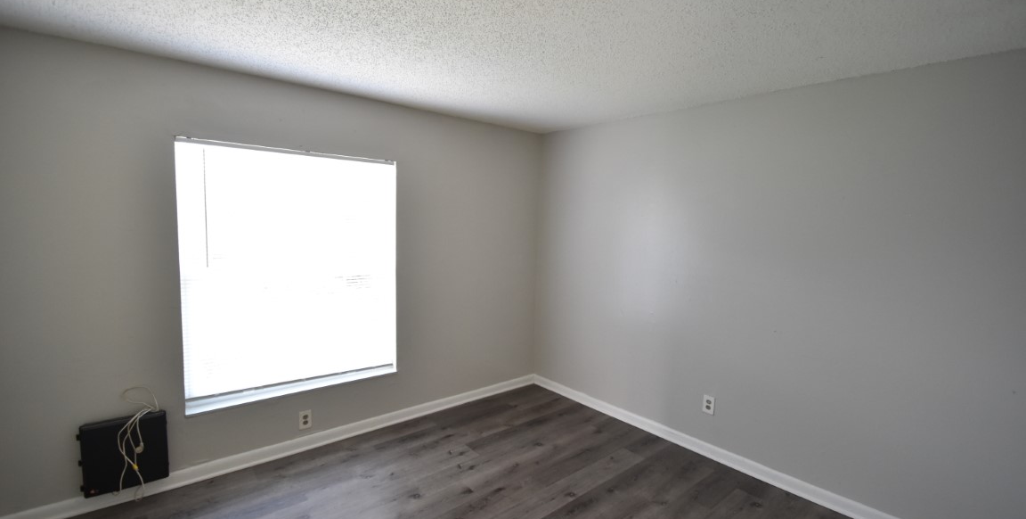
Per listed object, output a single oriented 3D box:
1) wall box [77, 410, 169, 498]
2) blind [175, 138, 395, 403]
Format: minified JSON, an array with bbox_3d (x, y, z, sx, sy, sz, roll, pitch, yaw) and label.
[{"bbox_3d":[-2.065,1.030,2.268,0.370,0.370,0.080,-3,7,-40],"label":"wall box"},{"bbox_3d":[-1.400,0.064,2.835,1.300,1.530,0.050,-3,7,-40],"label":"blind"}]

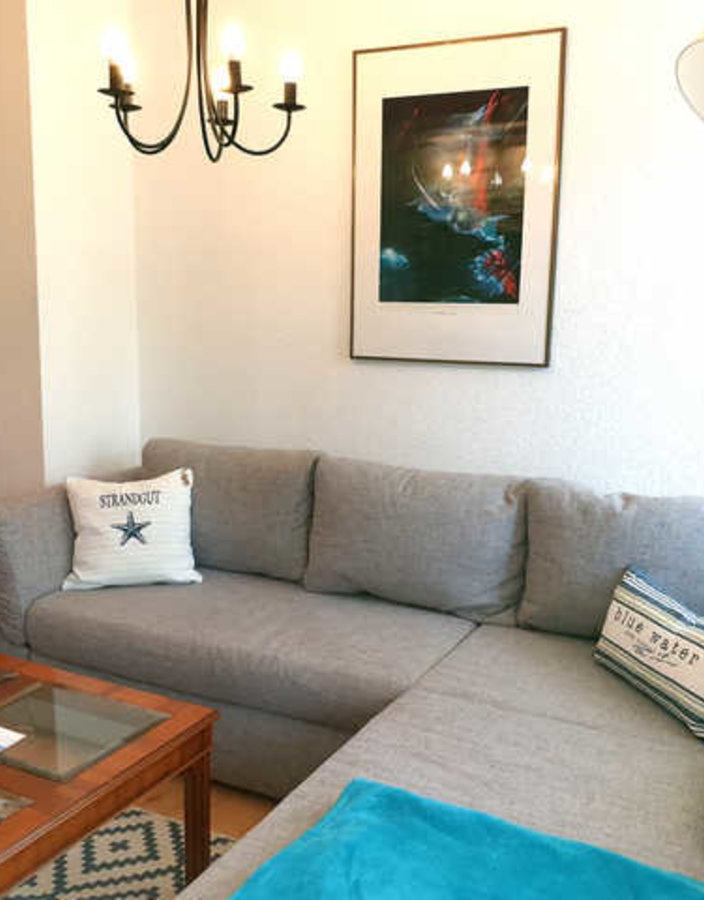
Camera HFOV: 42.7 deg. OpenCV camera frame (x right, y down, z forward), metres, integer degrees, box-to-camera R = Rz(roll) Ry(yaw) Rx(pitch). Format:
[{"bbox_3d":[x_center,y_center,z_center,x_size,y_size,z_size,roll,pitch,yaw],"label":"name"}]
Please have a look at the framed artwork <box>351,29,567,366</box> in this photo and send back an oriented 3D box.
[{"bbox_3d":[0.323,-0.794,2.940,0.700,1.010,0.026,6,11,26],"label":"framed artwork"}]

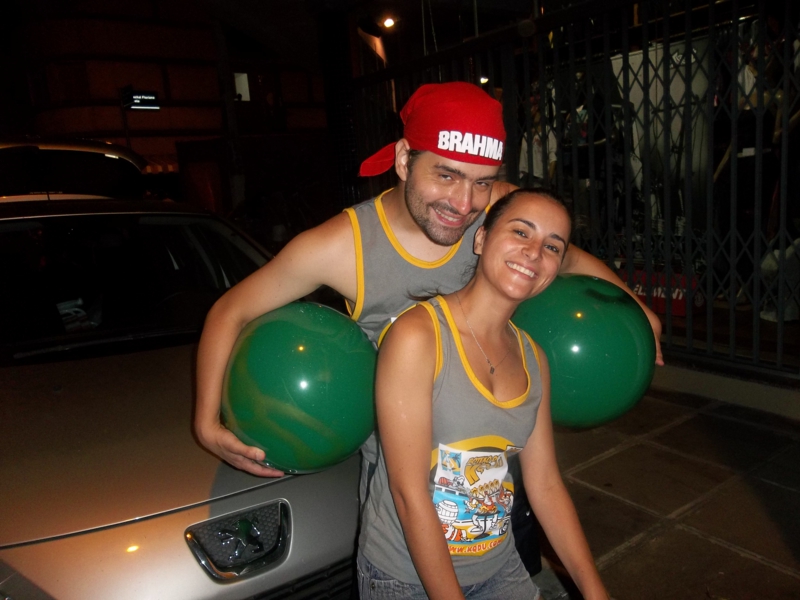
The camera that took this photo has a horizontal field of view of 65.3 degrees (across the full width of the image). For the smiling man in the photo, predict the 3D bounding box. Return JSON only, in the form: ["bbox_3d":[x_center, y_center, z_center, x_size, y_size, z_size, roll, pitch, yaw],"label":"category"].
[{"bbox_3d":[0.091,0.307,1.361,0.980,1.430,0.500,-7,11,-12],"label":"smiling man"}]

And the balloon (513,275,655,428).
[{"bbox_3d":[0.362,0.105,1.260,0.305,0.305,0.305,-7,11,-12],"label":"balloon"}]

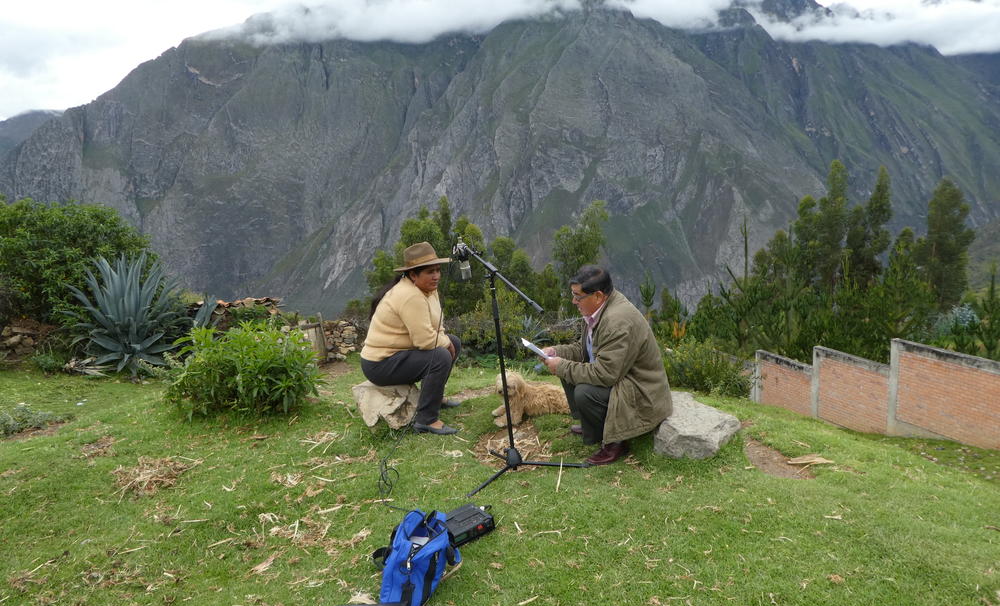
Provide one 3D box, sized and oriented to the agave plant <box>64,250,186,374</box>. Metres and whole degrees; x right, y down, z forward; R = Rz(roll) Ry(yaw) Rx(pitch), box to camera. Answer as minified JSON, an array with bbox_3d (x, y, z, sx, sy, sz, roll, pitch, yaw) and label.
[{"bbox_3d":[-3.526,0.127,6.528,1.122,1.142,1.122,-9,11,-30],"label":"agave plant"}]

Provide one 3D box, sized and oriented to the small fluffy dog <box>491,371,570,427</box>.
[{"bbox_3d":[0.220,0.533,3.955,0.571,0.286,0.275,-6,10,-18],"label":"small fluffy dog"}]

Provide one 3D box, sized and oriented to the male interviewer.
[{"bbox_3d":[0.541,0.287,3.523,0.632,0.969,0.530,-6,10,-17],"label":"male interviewer"}]

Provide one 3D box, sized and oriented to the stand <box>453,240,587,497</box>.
[{"bbox_3d":[0.096,0.264,3.234,0.612,1.081,0.571,-3,9,1],"label":"stand"}]

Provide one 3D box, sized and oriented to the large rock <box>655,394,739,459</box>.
[{"bbox_3d":[0.971,0.597,3.461,0.469,0.235,0.428,-1,10,12],"label":"large rock"}]

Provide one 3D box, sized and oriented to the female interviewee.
[{"bbox_3d":[-0.497,0.196,3.935,0.561,1.030,0.479,-1,10,11],"label":"female interviewee"}]

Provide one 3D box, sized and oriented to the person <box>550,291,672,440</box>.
[{"bbox_3d":[0.561,0.282,3.523,0.612,0.918,0.510,-6,10,-17],"label":"person"}]

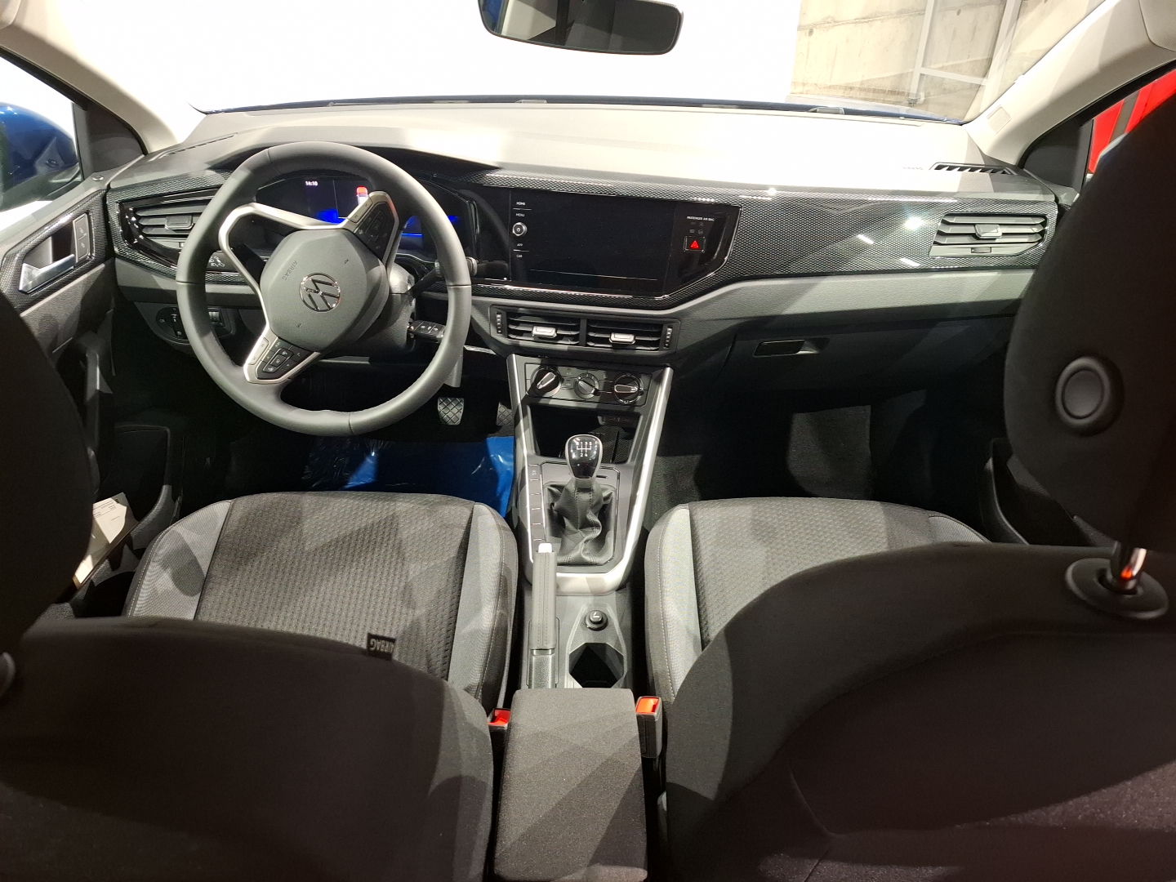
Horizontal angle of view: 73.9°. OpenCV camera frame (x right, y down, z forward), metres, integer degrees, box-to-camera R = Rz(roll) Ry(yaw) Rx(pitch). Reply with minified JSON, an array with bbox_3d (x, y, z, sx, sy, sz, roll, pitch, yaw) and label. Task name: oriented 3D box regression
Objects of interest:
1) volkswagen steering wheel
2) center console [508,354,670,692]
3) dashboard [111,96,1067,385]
[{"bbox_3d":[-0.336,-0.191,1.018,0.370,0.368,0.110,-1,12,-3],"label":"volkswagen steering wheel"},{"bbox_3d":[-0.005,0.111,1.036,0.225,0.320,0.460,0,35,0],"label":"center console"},{"bbox_3d":[-0.004,-0.361,1.335,1.390,0.350,0.570,0,35,0],"label":"dashboard"}]

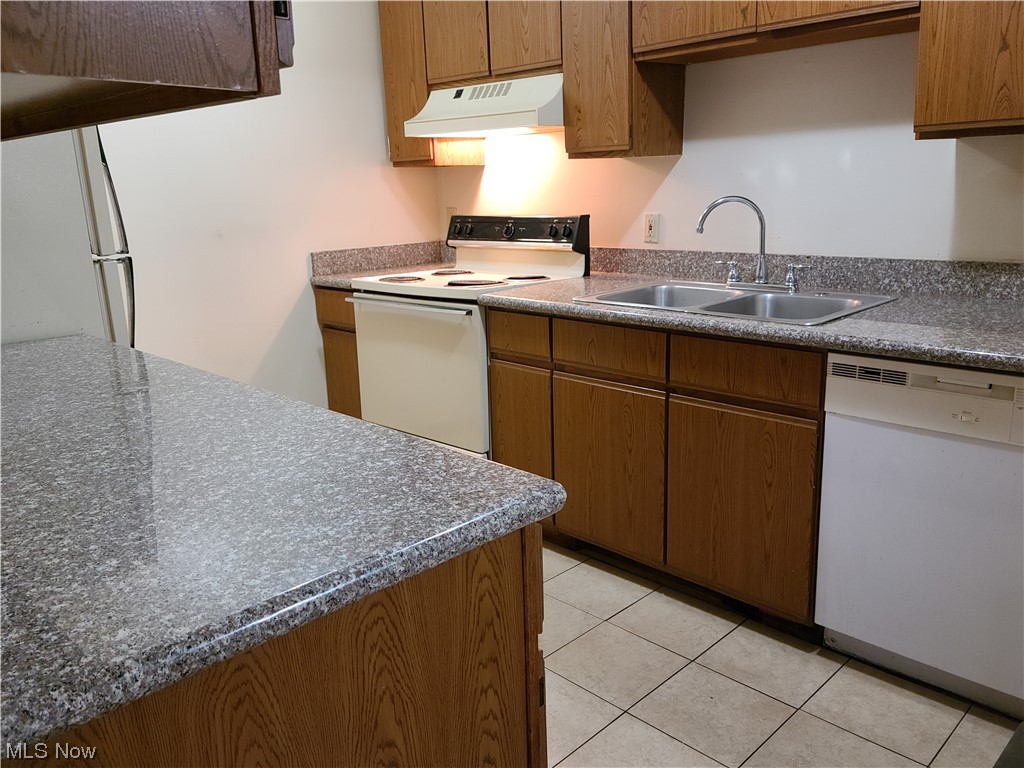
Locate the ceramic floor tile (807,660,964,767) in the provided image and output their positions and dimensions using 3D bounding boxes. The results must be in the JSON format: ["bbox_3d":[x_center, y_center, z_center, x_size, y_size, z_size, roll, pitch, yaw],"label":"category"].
[{"bbox_3d":[0.929,0.802,2.052,0.301,0.010,0.302,-15,19,-43],"label":"ceramic floor tile"}]

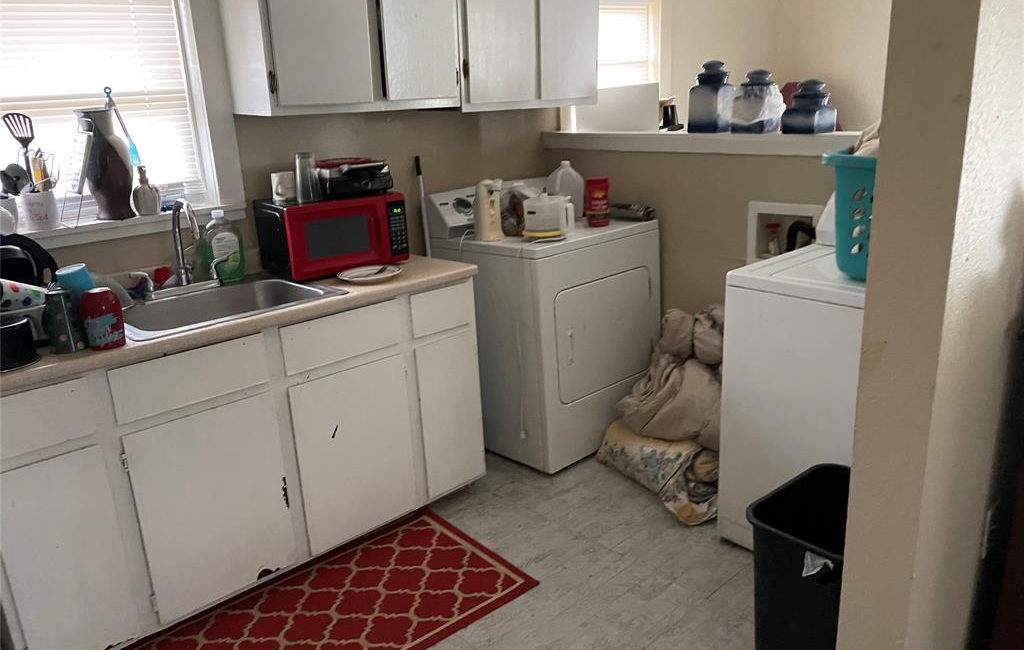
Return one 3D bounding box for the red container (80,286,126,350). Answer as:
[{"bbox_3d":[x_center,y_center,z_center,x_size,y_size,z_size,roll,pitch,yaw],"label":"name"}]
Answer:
[{"bbox_3d":[-1.070,-0.019,2.013,0.091,0.153,0.091,-17,22,-39],"label":"red container"}]

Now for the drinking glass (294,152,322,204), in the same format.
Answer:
[{"bbox_3d":[-0.716,-0.515,2.703,0.080,0.168,0.080,-17,22,-40],"label":"drinking glass"}]

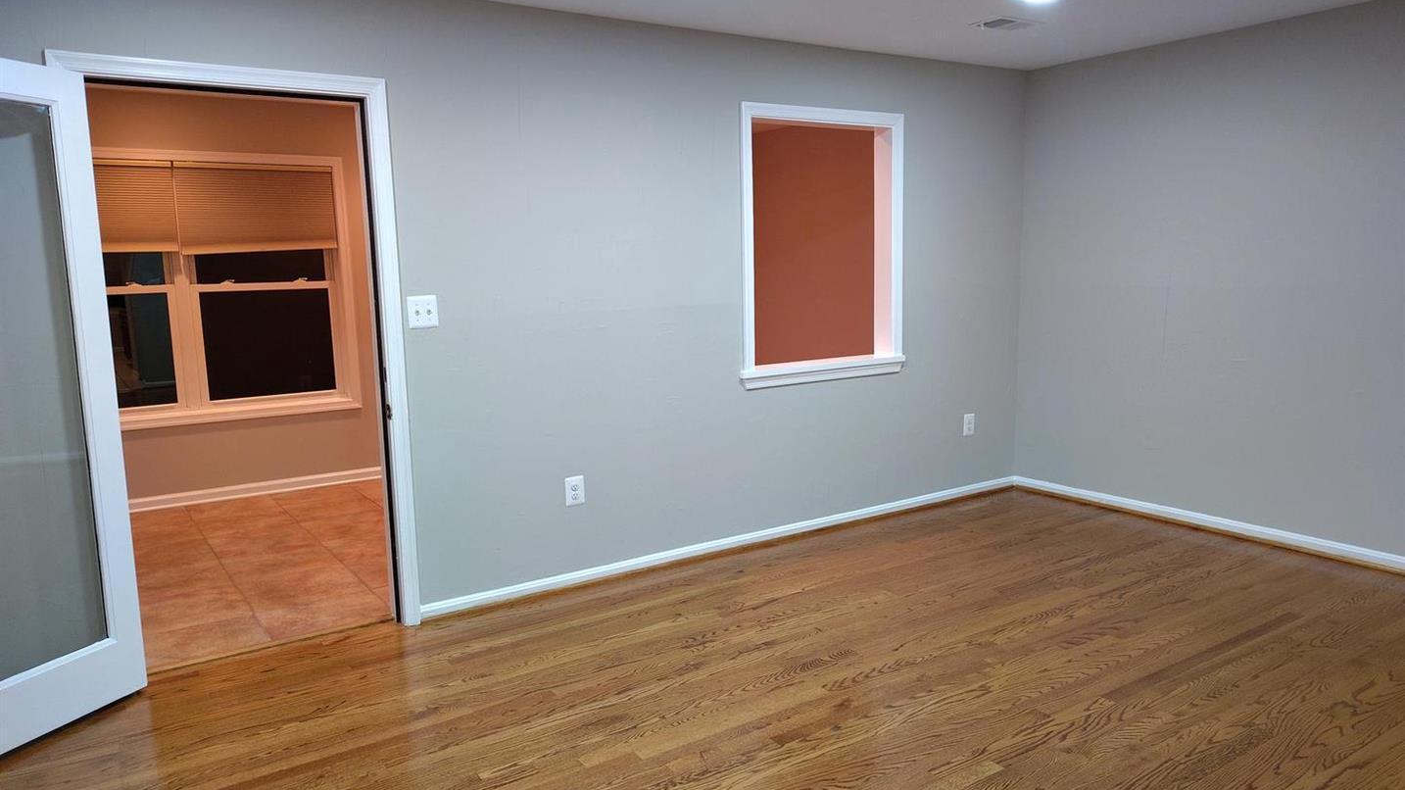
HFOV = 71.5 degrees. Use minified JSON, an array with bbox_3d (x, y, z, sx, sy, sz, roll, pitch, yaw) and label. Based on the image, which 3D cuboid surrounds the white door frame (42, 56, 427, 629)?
[{"bbox_3d":[-1.610,-0.080,3.500,1.041,2.098,0.144,-7,10,-34],"label":"white door frame"}]

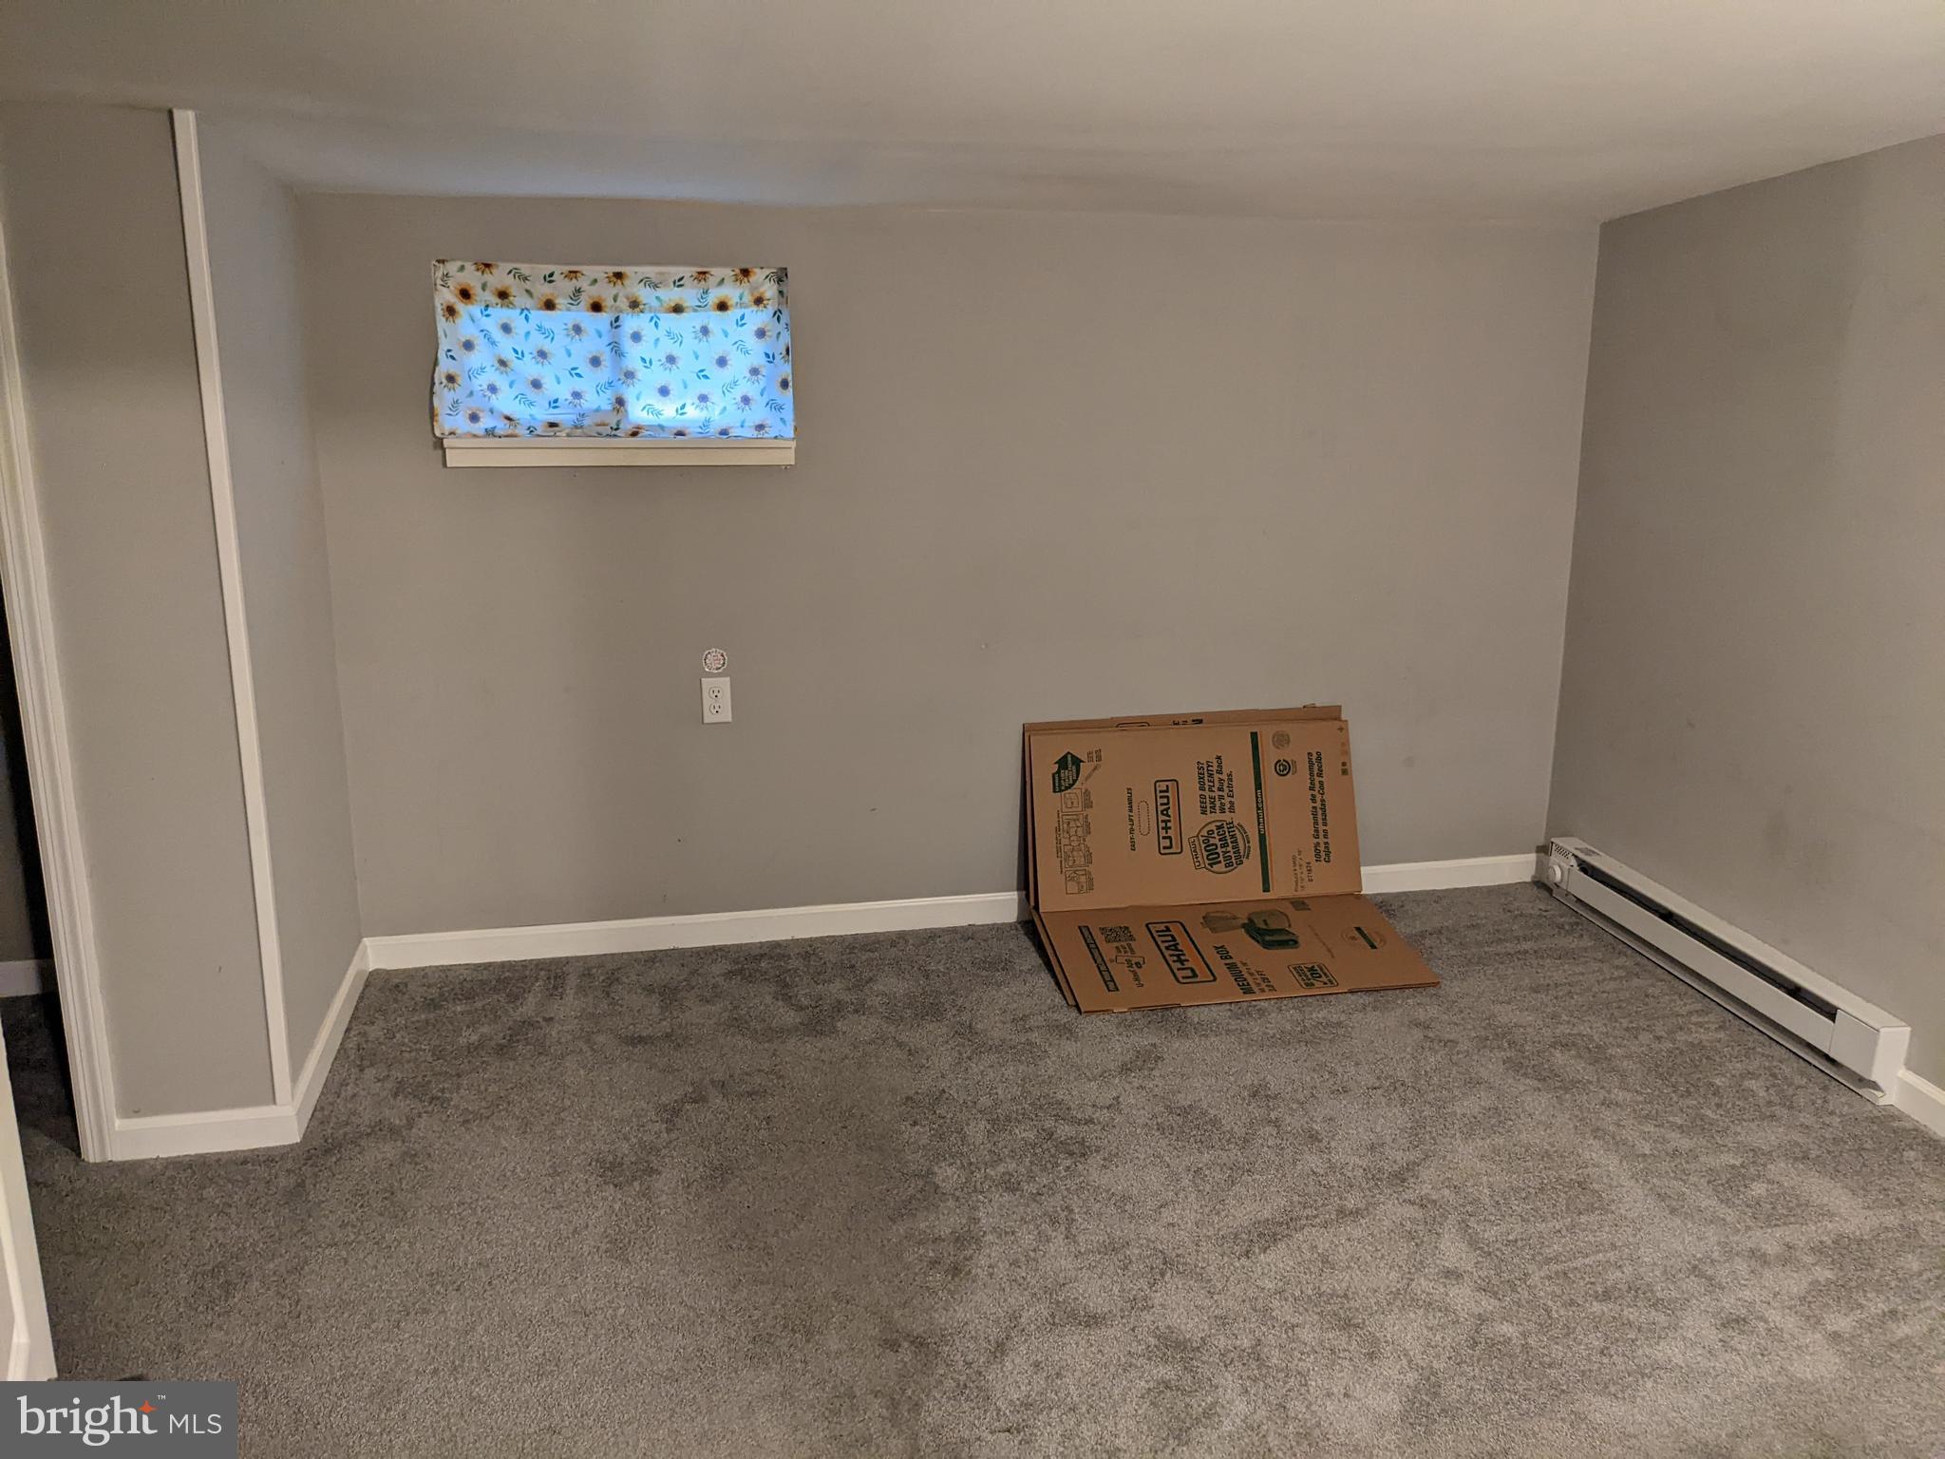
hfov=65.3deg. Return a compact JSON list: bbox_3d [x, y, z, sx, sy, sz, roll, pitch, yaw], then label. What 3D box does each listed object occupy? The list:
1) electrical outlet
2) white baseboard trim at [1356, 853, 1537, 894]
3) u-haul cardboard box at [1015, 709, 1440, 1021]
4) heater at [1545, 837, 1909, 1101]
[{"bbox_3d":[-0.633,-0.073,3.764,0.070,0.114,0.008,-3,13,-13],"label":"electrical outlet"},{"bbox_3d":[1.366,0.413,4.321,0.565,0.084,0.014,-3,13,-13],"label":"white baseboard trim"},{"bbox_3d":[0.610,0.292,3.769,0.891,0.550,0.661,-2,13,-9],"label":"u-haul cardboard box"},{"bbox_3d":[1.730,0.524,3.611,0.065,0.162,1.292,-1,13,-7],"label":"heater"}]

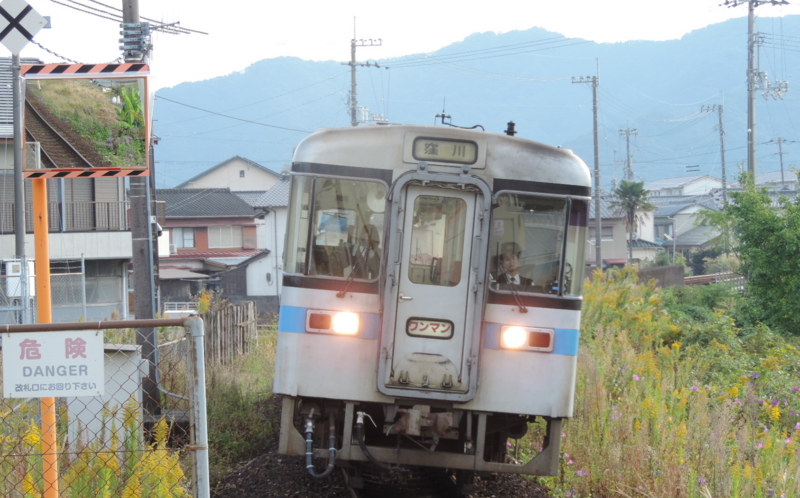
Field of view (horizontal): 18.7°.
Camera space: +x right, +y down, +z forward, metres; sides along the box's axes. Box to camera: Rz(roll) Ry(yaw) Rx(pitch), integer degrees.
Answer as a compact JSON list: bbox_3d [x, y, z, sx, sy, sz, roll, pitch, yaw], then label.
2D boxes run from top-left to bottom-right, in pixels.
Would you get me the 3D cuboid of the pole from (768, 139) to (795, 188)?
[{"bbox_3d":[31.998,-3.285,203.000,2.000,12.169,0.700,0,0,0],"label":"pole"}]

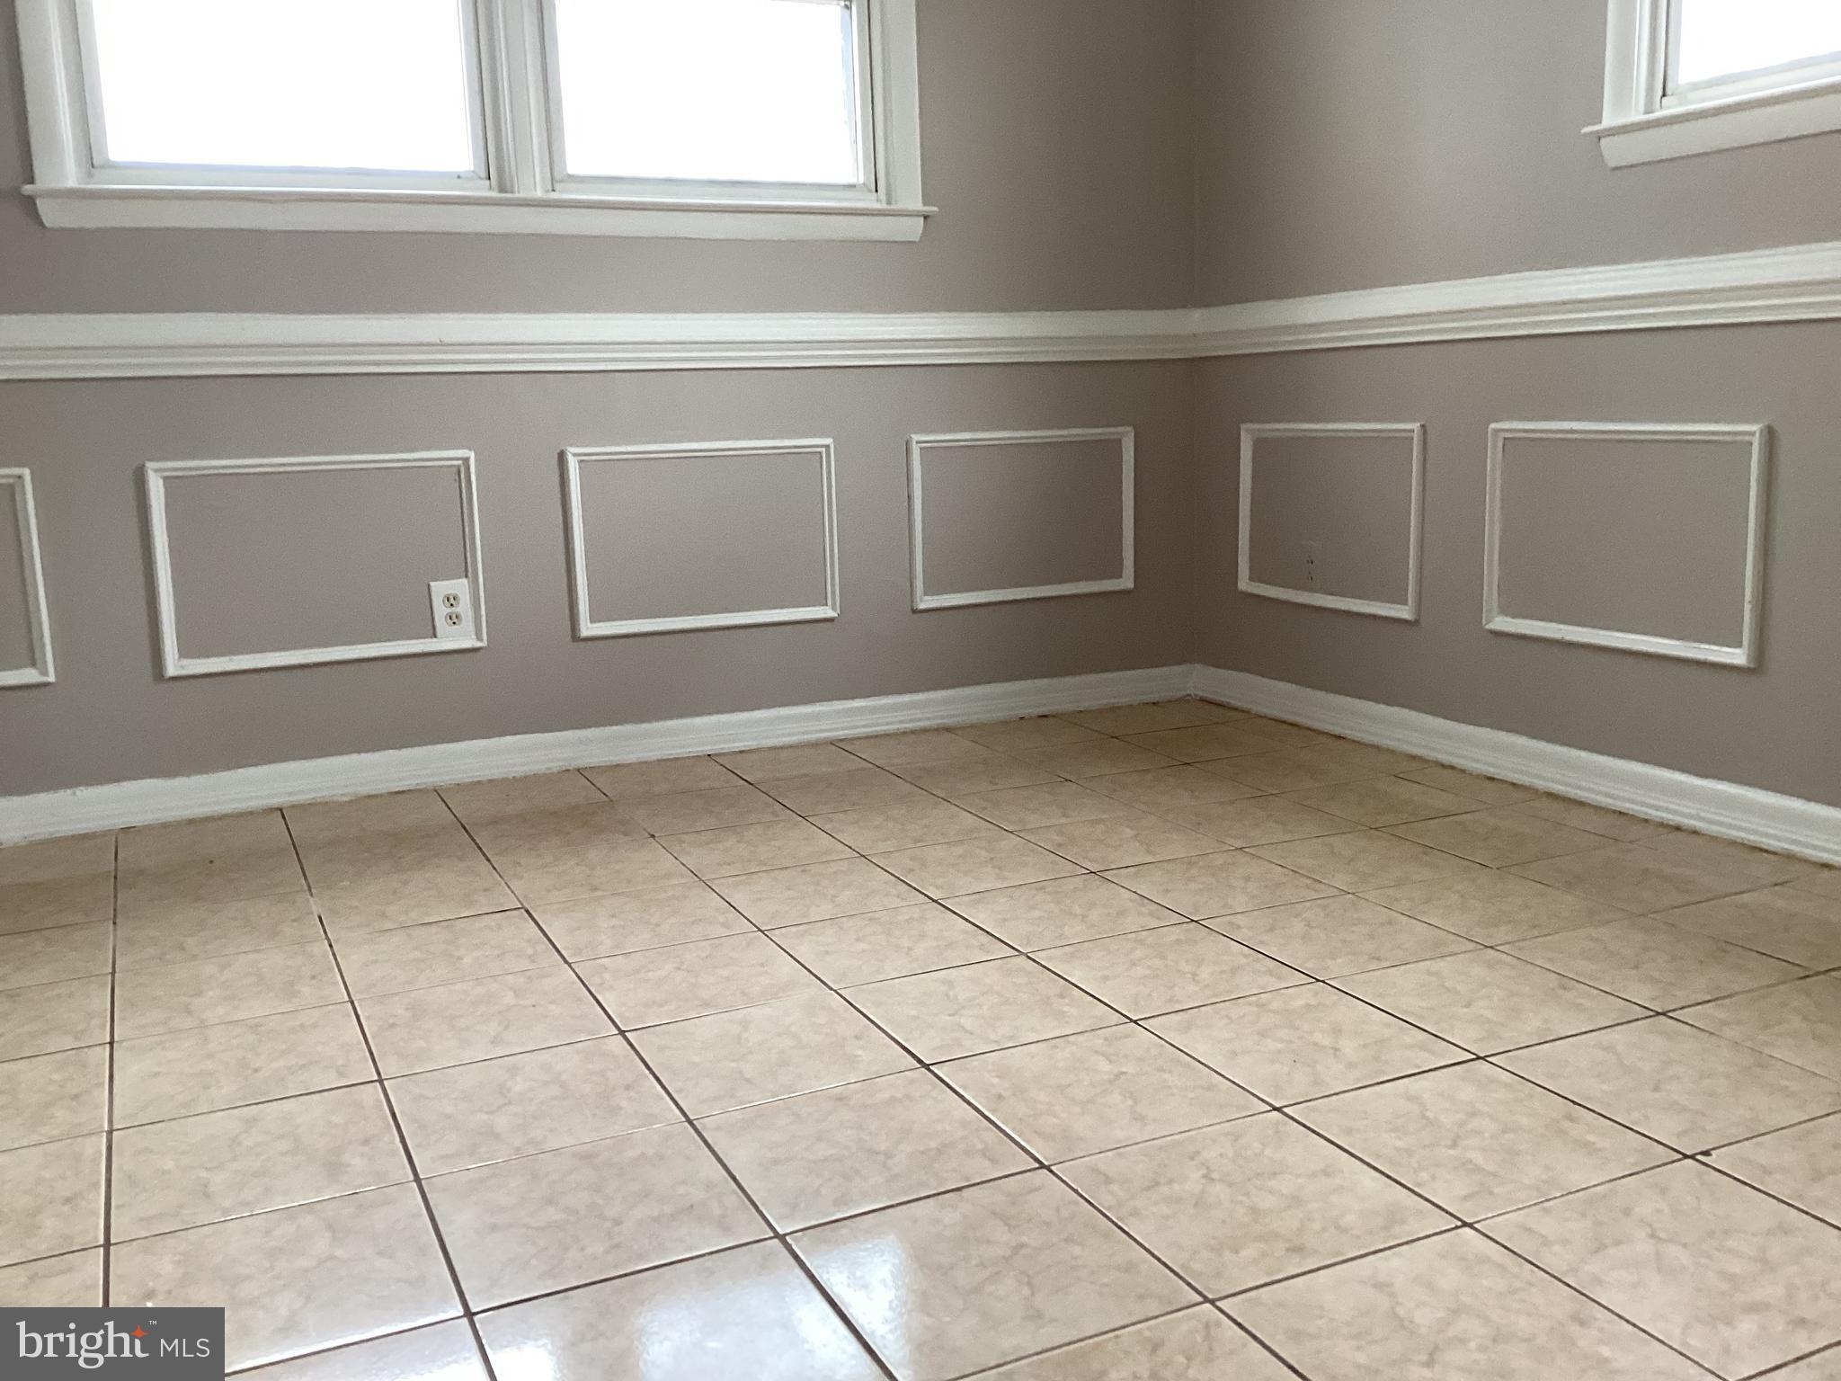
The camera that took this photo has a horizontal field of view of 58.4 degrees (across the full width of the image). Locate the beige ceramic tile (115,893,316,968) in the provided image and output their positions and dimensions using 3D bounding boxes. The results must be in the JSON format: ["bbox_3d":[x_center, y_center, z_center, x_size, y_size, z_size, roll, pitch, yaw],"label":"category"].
[{"bbox_3d":[-1.133,0.391,2.674,0.301,0.012,0.301,-6,11,-24],"label":"beige ceramic tile"}]

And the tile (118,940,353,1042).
[{"bbox_3d":[-1.004,0.436,2.402,0.301,0.012,0.301,-6,11,-24],"label":"tile"}]

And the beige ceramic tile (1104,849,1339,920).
[{"bbox_3d":[0.501,0.326,2.759,0.301,0.012,0.301,-6,11,-24],"label":"beige ceramic tile"}]

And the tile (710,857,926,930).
[{"bbox_3d":[-0.178,0.341,2.769,0.298,0.010,0.298,-6,11,-24],"label":"tile"}]

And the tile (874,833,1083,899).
[{"bbox_3d":[0.096,0.310,2.895,0.298,0.010,0.298,-6,11,-24],"label":"tile"}]

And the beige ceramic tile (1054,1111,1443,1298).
[{"bbox_3d":[0.338,0.522,1.687,0.298,0.010,0.298,-6,11,-24],"label":"beige ceramic tile"}]

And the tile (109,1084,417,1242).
[{"bbox_3d":[-0.746,0.526,1.859,0.301,0.012,0.301,-6,11,-24],"label":"tile"}]

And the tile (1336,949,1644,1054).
[{"bbox_3d":[0.757,0.415,2.207,0.297,0.010,0.297,-6,11,-24],"label":"tile"}]

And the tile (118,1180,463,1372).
[{"bbox_3d":[-0.615,0.569,1.582,0.297,0.010,0.297,-6,11,-24],"label":"tile"}]

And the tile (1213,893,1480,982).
[{"bbox_3d":[0.628,0.370,2.479,0.298,0.010,0.298,-6,11,-24],"label":"tile"}]

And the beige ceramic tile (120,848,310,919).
[{"bbox_3d":[-1.258,0.344,2.934,0.298,0.010,0.298,-6,11,-24],"label":"beige ceramic tile"}]

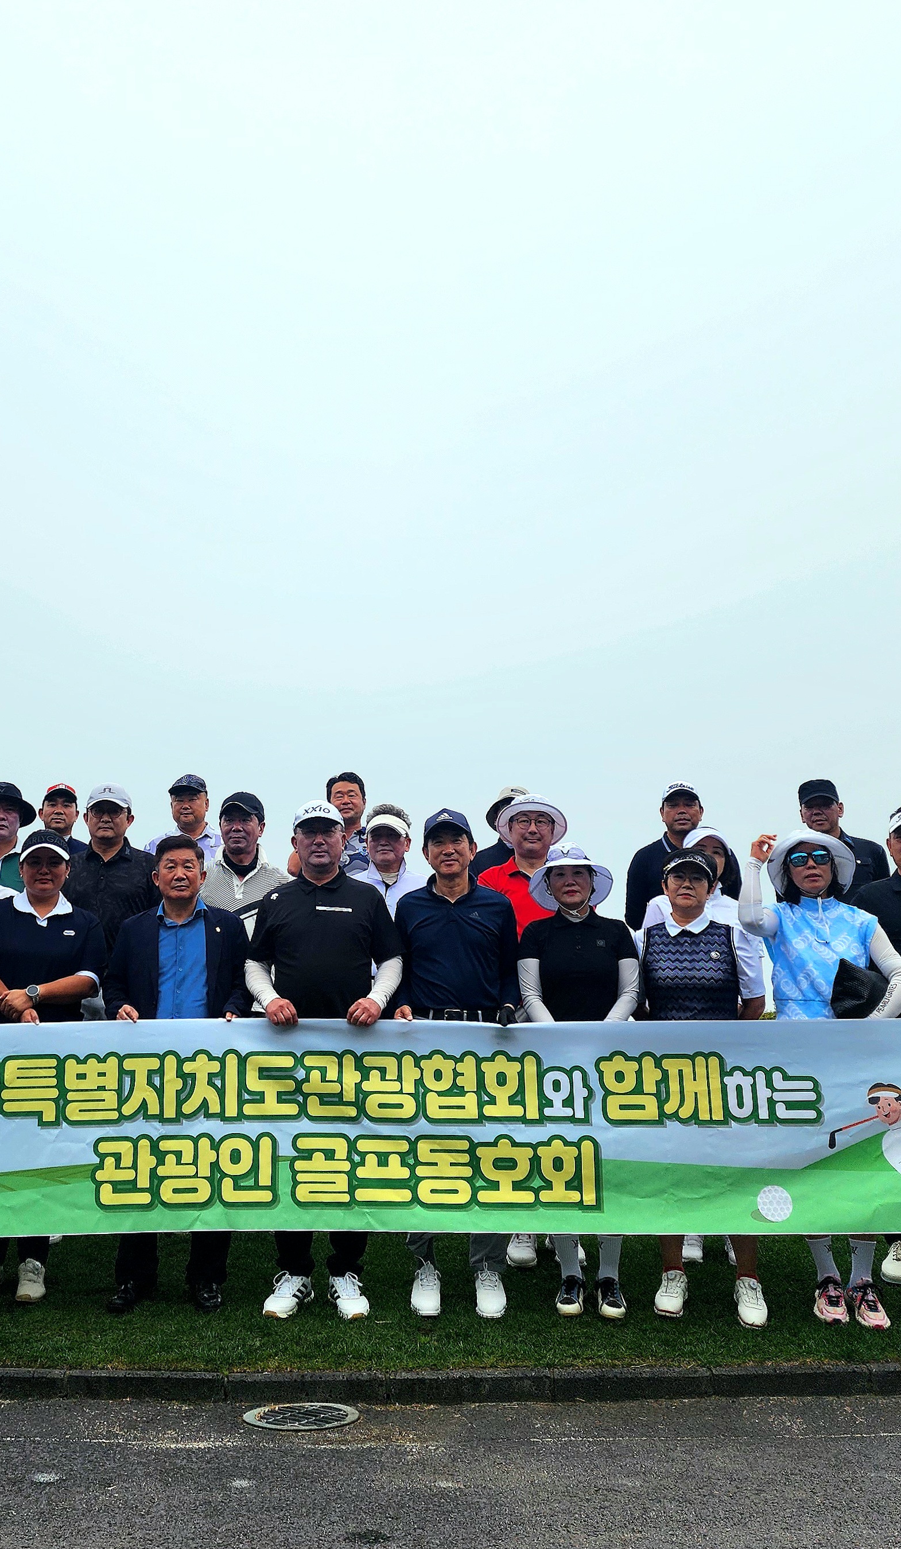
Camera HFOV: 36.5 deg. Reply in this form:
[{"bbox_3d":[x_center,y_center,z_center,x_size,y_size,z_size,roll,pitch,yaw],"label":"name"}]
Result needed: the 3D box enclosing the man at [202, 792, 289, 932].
[{"bbox_3d":[-0.826,0.948,5.317,0.520,1.780,0.360,-1,-10,2],"label":"man"}]

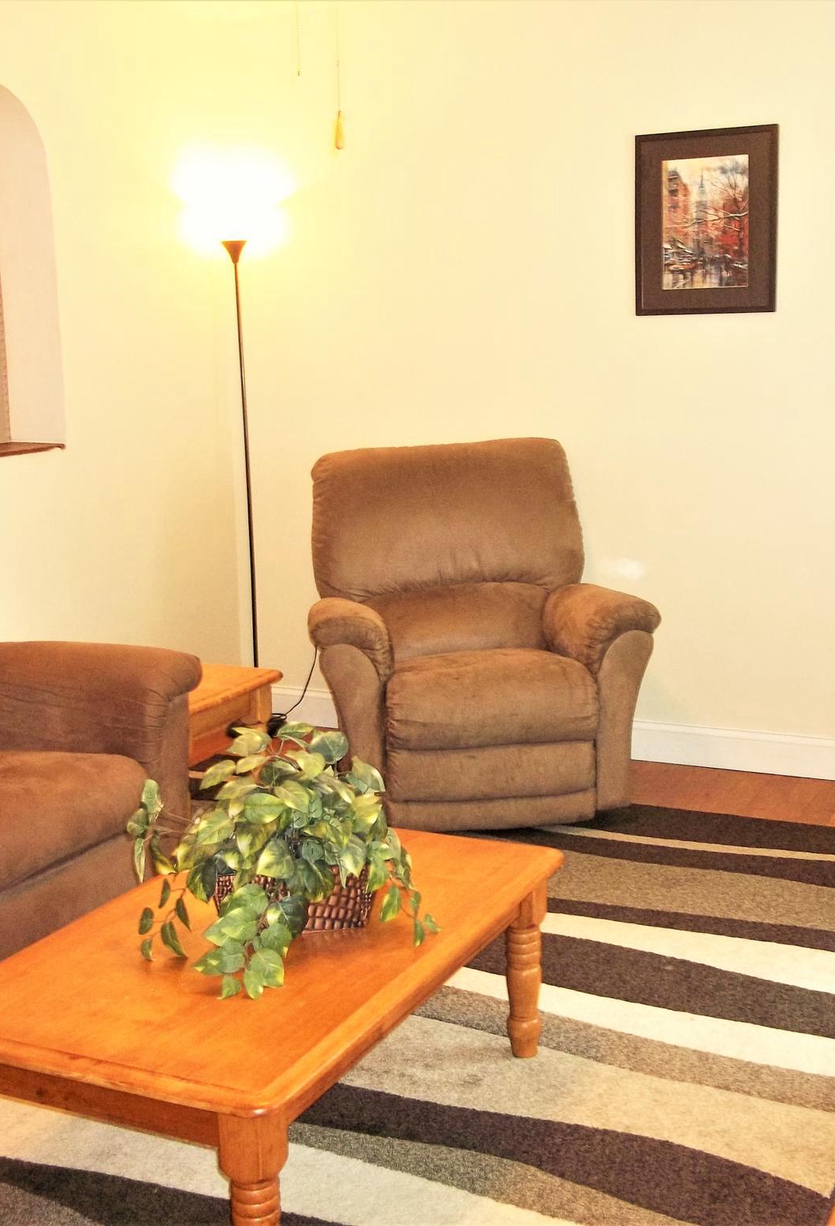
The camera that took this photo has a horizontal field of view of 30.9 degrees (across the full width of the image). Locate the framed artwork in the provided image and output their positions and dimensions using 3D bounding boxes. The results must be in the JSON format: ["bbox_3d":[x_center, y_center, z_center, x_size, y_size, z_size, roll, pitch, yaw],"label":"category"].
[{"bbox_3d":[0.857,-1.162,4.505,0.428,0.532,0.025,3,11,26],"label":"framed artwork"}]

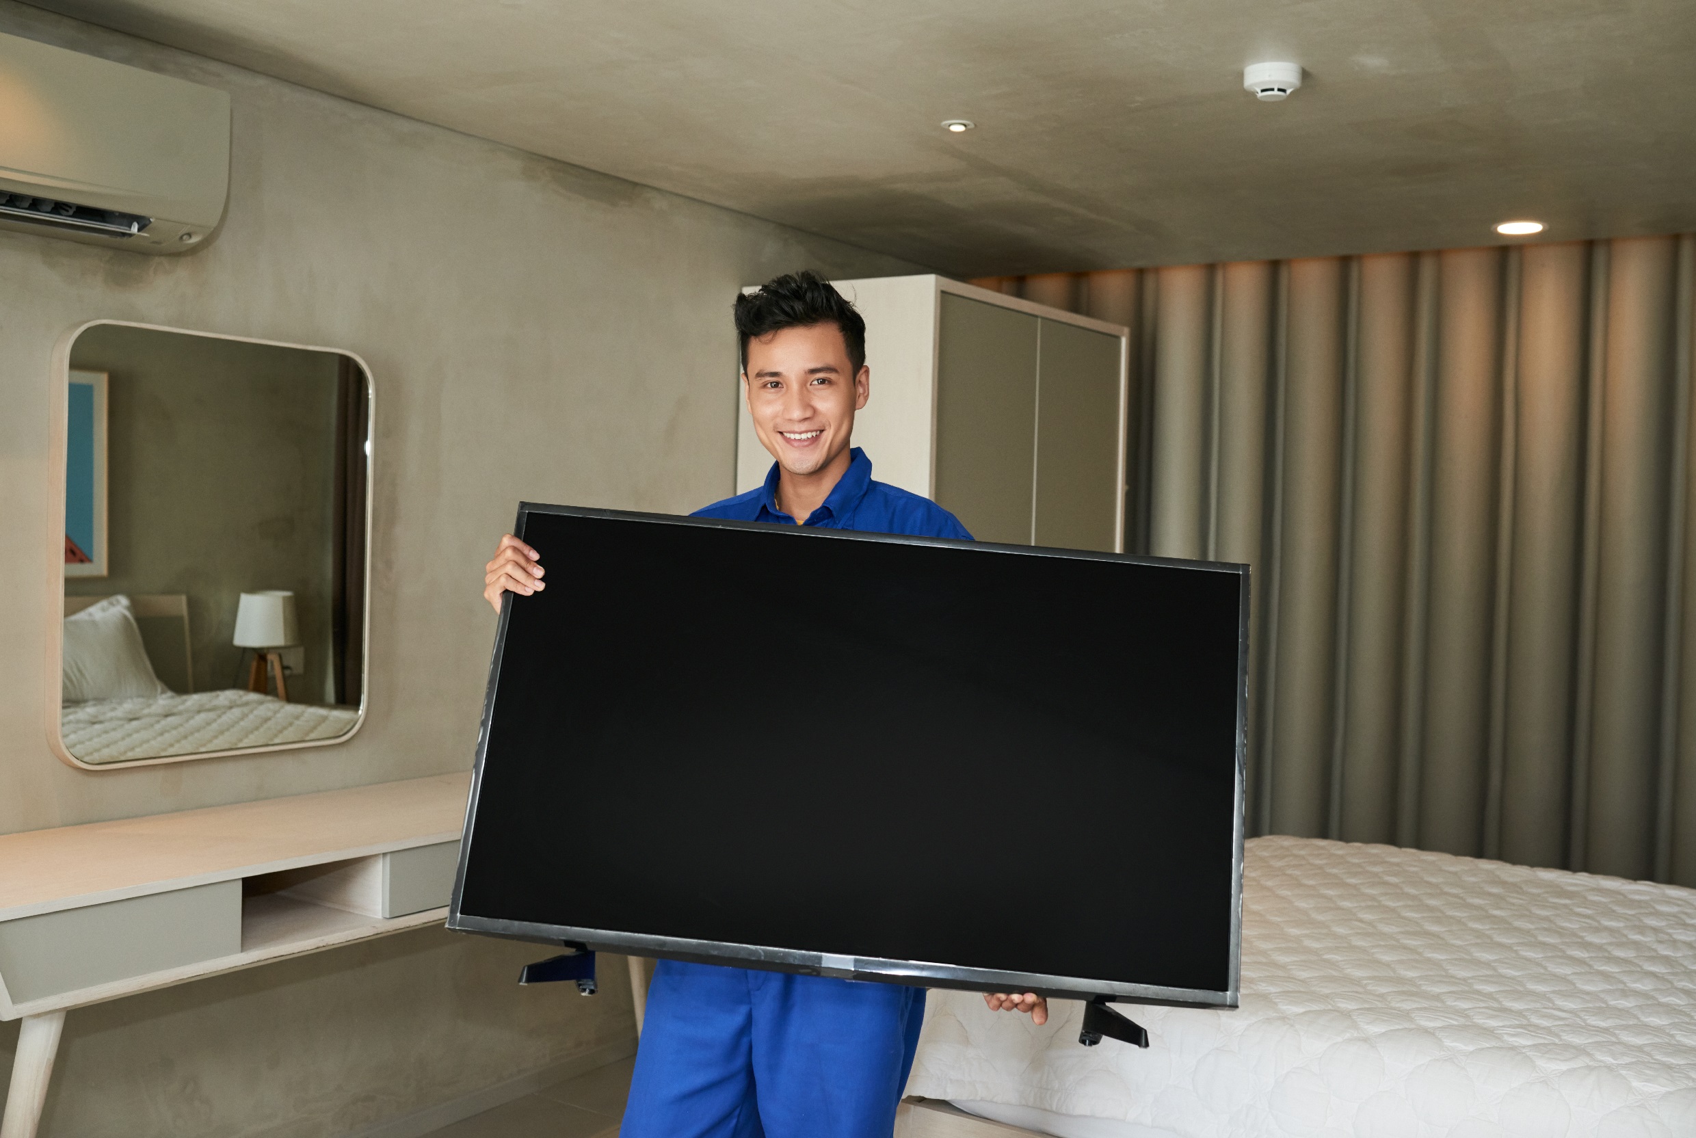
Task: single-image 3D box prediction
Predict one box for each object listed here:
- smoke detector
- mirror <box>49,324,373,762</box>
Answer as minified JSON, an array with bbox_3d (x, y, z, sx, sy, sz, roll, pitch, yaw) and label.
[{"bbox_3d":[0.758,-0.865,2.948,0.099,0.050,0.099,3,2,34],"label":"smoke detector"},{"bbox_3d":[-1.188,-0.043,3.143,0.051,0.797,0.667,3,2,34],"label":"mirror"}]

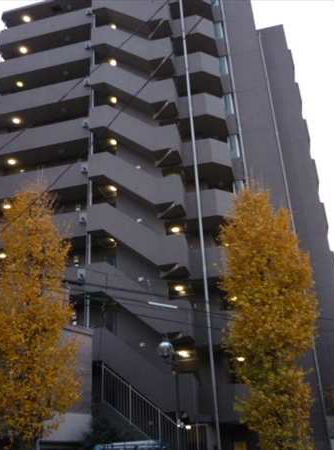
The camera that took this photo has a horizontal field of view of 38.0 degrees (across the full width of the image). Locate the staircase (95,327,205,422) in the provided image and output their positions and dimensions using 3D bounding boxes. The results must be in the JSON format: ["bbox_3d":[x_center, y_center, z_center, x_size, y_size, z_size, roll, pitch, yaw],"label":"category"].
[{"bbox_3d":[-0.987,5.674,18.699,4.368,3.498,1.316,-9,-27,12],"label":"staircase"}]

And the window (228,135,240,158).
[{"bbox_3d":[3.506,-4.041,25.119,0.414,1.434,0.112,-9,-27,12],"label":"window"}]

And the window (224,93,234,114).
[{"bbox_3d":[3.369,-6.547,26.360,0.414,1.434,0.112,-9,-27,12],"label":"window"}]

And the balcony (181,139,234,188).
[{"bbox_3d":[2.030,-3.117,23.721,2.170,1.363,1.904,-9,-27,12],"label":"balcony"}]

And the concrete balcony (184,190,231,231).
[{"bbox_3d":[2.166,-0.611,22.480,2.170,1.363,1.904,-9,-27,12],"label":"concrete balcony"}]

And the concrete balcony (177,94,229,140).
[{"bbox_3d":[1.893,-5.623,24.963,2.170,1.363,1.904,-9,-27,12],"label":"concrete balcony"}]

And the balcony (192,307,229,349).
[{"bbox_3d":[2.440,4.401,19.996,2.170,1.363,1.904,-9,-27,12],"label":"balcony"}]

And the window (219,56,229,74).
[{"bbox_3d":[3.232,-9.053,27.602,0.414,1.434,0.112,-9,-27,12],"label":"window"}]

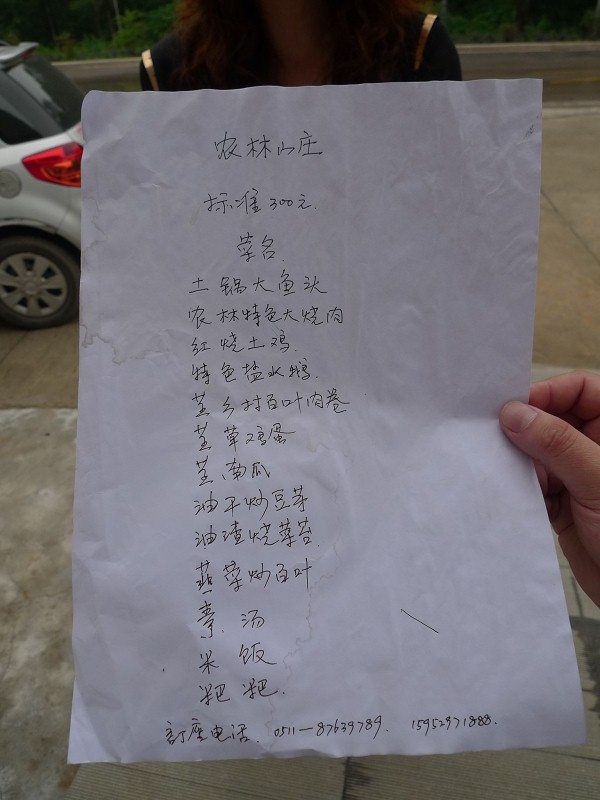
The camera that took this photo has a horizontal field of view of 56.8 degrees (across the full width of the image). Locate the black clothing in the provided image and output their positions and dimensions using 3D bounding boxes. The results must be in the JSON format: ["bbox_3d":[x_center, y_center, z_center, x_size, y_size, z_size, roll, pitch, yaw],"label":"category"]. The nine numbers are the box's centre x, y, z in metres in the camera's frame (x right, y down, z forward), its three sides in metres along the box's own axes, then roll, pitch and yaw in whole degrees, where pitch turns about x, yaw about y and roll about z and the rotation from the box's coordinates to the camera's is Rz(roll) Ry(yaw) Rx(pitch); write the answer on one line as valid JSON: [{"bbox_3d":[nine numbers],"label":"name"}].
[{"bbox_3d":[0.010,-0.260,0.860,0.430,0.550,0.250,3,37,8],"label":"black clothing"}]

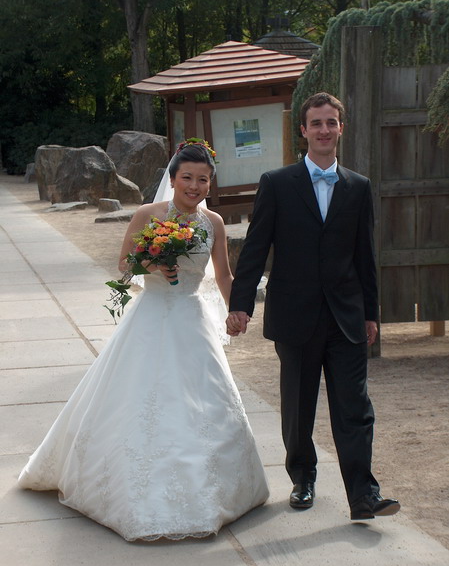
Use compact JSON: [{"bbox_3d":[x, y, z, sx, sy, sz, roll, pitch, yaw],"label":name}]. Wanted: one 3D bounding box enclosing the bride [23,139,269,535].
[{"bbox_3d":[-0.338,0.181,7.504,1.080,1.610,1.200,-2,6,-12],"label":"bride"}]

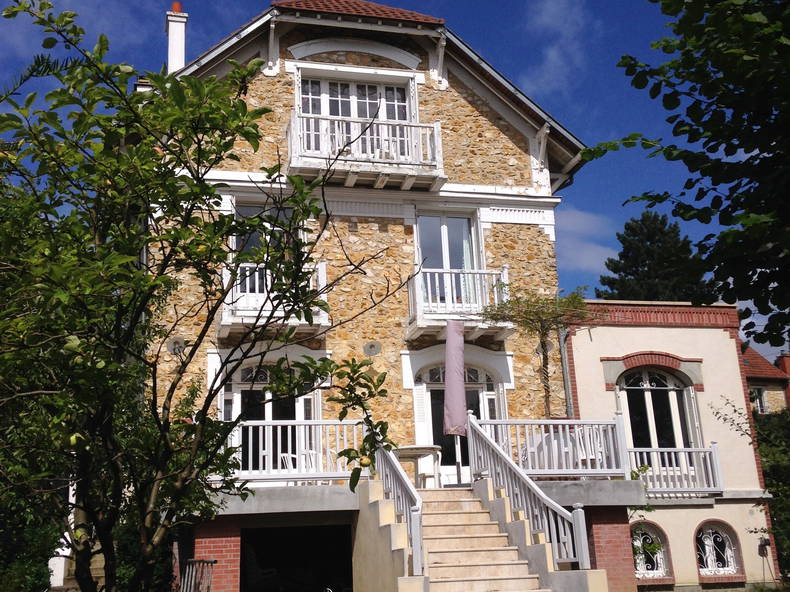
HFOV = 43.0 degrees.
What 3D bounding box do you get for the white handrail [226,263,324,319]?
[{"bbox_3d":[-1.987,-0.038,16.448,1.720,0.950,0.550,2,-19,-15],"label":"white handrail"}]

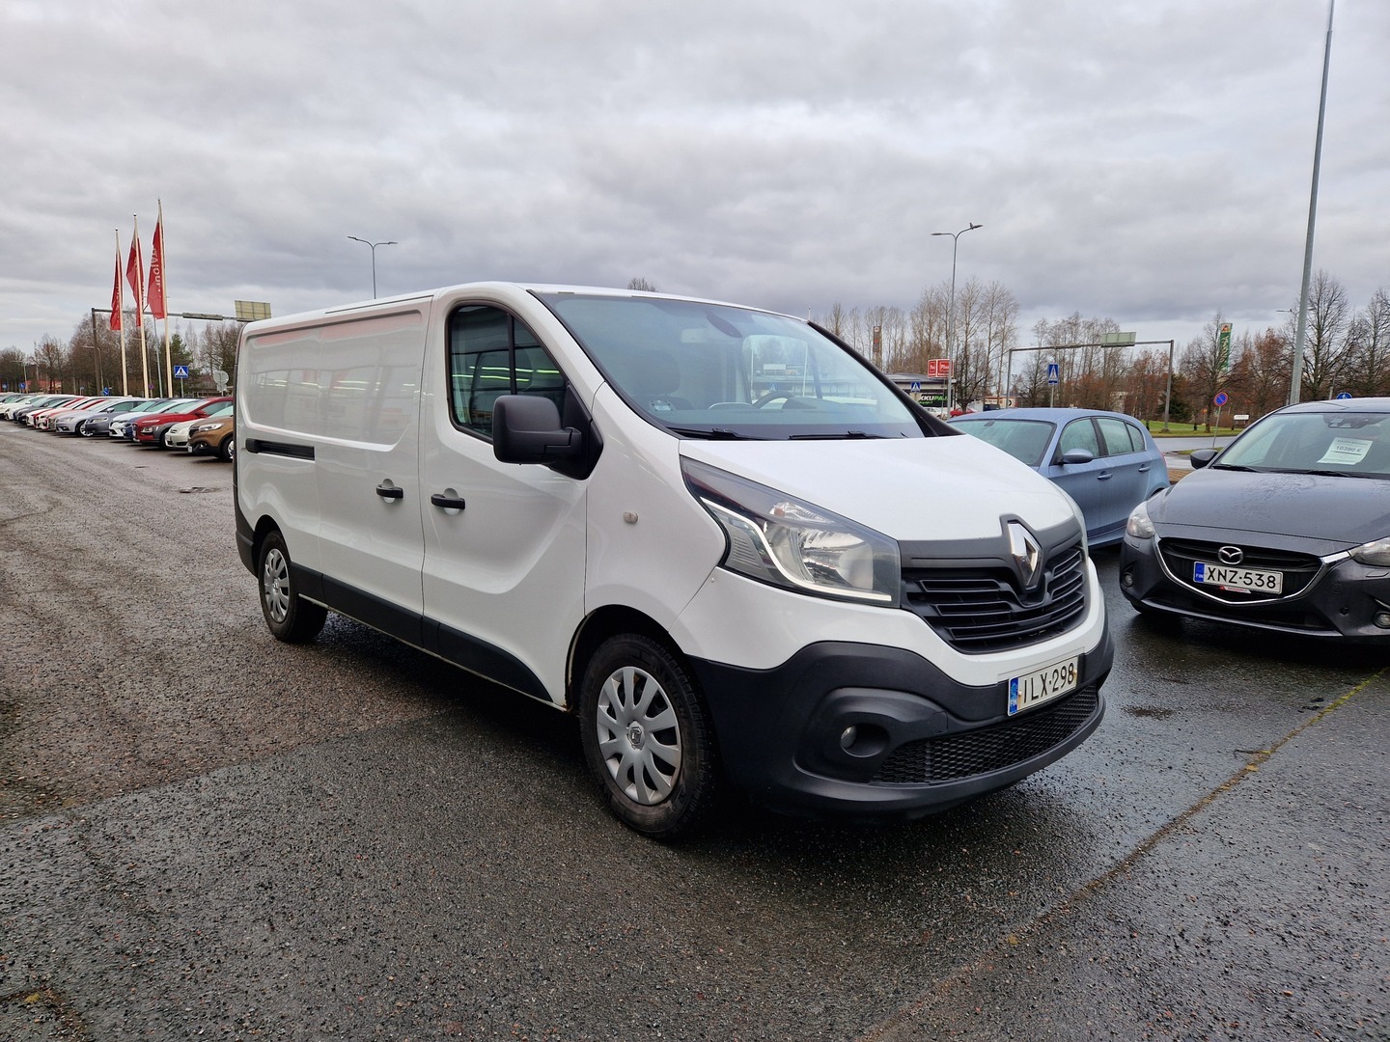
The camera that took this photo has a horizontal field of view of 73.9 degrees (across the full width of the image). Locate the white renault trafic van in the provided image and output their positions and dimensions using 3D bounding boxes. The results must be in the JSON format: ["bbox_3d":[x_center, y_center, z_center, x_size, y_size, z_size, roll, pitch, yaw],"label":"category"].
[{"bbox_3d":[-0.710,-0.170,4.835,2.080,1.970,5.400,-6,9,-42],"label":"white renault trafic van"}]

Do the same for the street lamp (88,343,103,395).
[{"bbox_3d":[-88.588,-20.986,136.150,2.200,9.380,0.400,-6,9,-42],"label":"street lamp"}]

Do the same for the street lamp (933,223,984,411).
[{"bbox_3d":[12.800,-9.334,46.165,0.400,10.480,3.000,-5,9,-41],"label":"street lamp"}]

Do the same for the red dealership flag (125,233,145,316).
[{"bbox_3d":[-25.590,-11.105,42.260,0.800,4.020,0.300,3,7,16],"label":"red dealership flag"}]

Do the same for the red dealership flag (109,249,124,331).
[{"bbox_3d":[-28.764,-11.506,45.941,0.650,4.000,0.300,3,7,16],"label":"red dealership flag"}]

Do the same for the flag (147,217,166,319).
[{"bbox_3d":[-22.662,-10.611,38.898,0.800,4.200,0.300,3,7,16],"label":"flag"}]

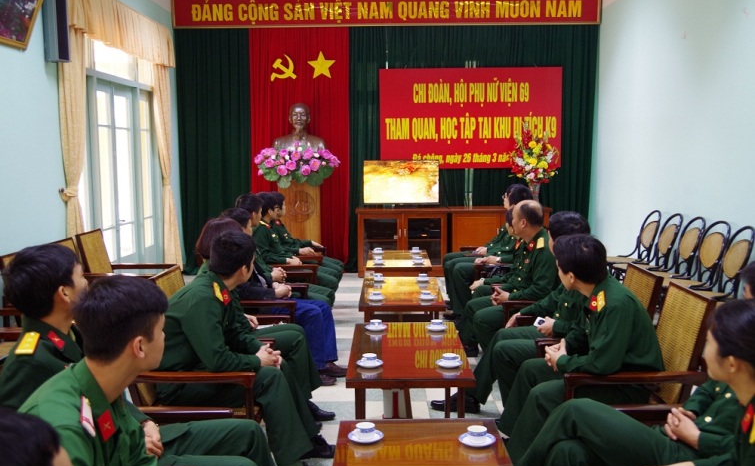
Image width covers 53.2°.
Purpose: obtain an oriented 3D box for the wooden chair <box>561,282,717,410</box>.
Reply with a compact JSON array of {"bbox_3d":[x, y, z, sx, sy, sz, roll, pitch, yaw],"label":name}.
[{"bbox_3d":[1.117,0.708,3.391,0.689,0.922,0.588,0,6,1],"label":"wooden chair"}]

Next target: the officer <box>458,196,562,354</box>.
[{"bbox_3d":[0.900,0.379,5.043,0.770,1.200,0.540,-1,6,-13],"label":"officer"}]

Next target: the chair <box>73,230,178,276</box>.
[{"bbox_3d":[-2.013,0.447,6.087,0.689,0.932,0.577,0,6,1],"label":"chair"}]

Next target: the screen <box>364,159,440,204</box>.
[{"bbox_3d":[0.304,-0.620,9.475,0.947,0.577,0.101,0,6,1],"label":"screen"}]

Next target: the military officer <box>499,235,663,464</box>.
[{"bbox_3d":[0.930,0.561,3.473,0.800,1.150,0.520,0,6,2],"label":"military officer"}]

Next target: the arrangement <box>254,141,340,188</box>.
[{"bbox_3d":[-0.973,-0.833,9.163,1.040,0.550,0.500,0,6,0],"label":"arrangement"}]

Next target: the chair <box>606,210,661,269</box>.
[{"bbox_3d":[2.480,0.257,7.463,0.570,0.965,0.450,-1,6,-6],"label":"chair"}]

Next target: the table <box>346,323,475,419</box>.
[{"bbox_3d":[0.164,0.852,3.834,0.562,0.557,1.135,0,6,1],"label":"table"}]

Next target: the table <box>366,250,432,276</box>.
[{"bbox_3d":[0.206,0.513,7.133,0.567,0.557,1.145,0,6,1],"label":"table"}]

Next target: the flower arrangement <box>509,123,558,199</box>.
[{"bbox_3d":[1.961,-0.851,9.443,0.588,1.033,0.466,0,6,1],"label":"flower arrangement"}]

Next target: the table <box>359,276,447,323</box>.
[{"bbox_3d":[0.190,0.670,5.896,0.610,0.450,1.240,0,6,1],"label":"table"}]

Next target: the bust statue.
[{"bbox_3d":[-0.967,-1.225,9.305,0.669,0.729,0.365,0,6,1],"label":"bust statue"}]

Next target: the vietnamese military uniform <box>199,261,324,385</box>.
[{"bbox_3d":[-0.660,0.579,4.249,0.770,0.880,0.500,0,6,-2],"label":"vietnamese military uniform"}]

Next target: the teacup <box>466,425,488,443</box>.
[{"bbox_3d":[0.366,0.741,2.758,0.073,0.055,0.078,0,6,0],"label":"teacup"}]

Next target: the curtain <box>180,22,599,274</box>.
[{"bbox_3d":[0.118,-1.056,9.667,5.308,3.140,0.162,0,6,1],"label":"curtain"}]

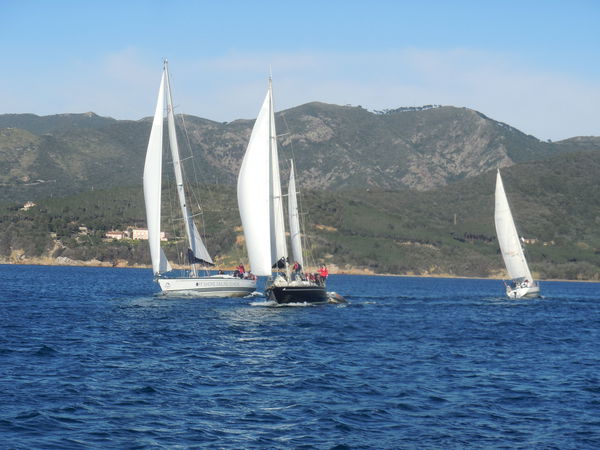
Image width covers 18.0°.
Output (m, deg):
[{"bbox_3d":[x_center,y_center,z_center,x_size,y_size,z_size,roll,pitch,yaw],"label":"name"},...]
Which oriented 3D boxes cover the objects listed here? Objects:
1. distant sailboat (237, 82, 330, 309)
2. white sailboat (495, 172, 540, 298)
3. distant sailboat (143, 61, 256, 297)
[{"bbox_3d":[-1.480,-2.733,150.519,5.200,17.800,14.500,-6,-3,11],"label":"distant sailboat"},{"bbox_3d":[24.461,1.146,221.005,3.700,15.200,11.000,-18,-8,19],"label":"white sailboat"},{"bbox_3d":[-9.170,-3.902,164.119,4.600,20.300,14.300,-11,-7,26],"label":"distant sailboat"}]

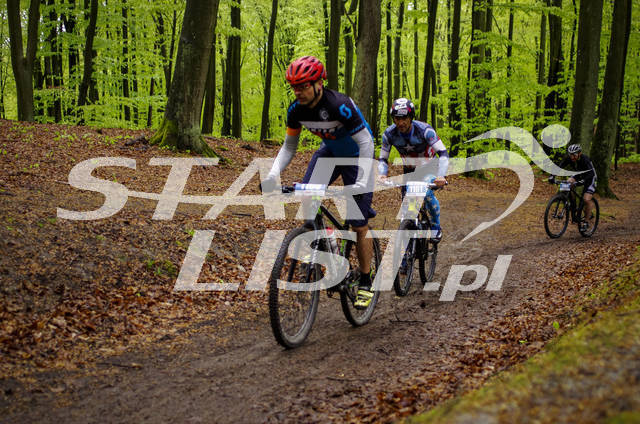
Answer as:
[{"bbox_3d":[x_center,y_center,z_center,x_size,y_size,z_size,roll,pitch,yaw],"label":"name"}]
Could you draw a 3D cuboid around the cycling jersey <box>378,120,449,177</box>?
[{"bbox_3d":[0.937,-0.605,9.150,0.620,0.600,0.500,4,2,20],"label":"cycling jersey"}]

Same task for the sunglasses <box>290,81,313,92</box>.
[{"bbox_3d":[-0.095,-0.770,5.630,0.145,0.050,0.140,6,19,38],"label":"sunglasses"}]

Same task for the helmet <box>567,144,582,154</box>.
[{"bbox_3d":[4.286,-1.050,15.500,0.210,0.165,0.275,5,8,40],"label":"helmet"}]

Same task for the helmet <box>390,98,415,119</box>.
[{"bbox_3d":[0.783,-0.975,8.720,0.215,0.170,0.280,3,23,16],"label":"helmet"}]

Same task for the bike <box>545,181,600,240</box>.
[{"bbox_3d":[4.237,-0.060,15.357,0.700,1.020,1.830,7,5,42],"label":"bike"}]

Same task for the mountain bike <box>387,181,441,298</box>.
[{"bbox_3d":[0.977,0.251,9.101,0.690,1.060,1.820,4,3,18],"label":"mountain bike"}]

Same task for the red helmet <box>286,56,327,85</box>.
[{"bbox_3d":[-0.081,-0.870,5.670,0.215,0.170,0.285,6,19,38],"label":"red helmet"}]

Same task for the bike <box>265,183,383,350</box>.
[{"bbox_3d":[0.087,0.310,5.979,0.700,1.020,1.820,3,2,23],"label":"bike"}]

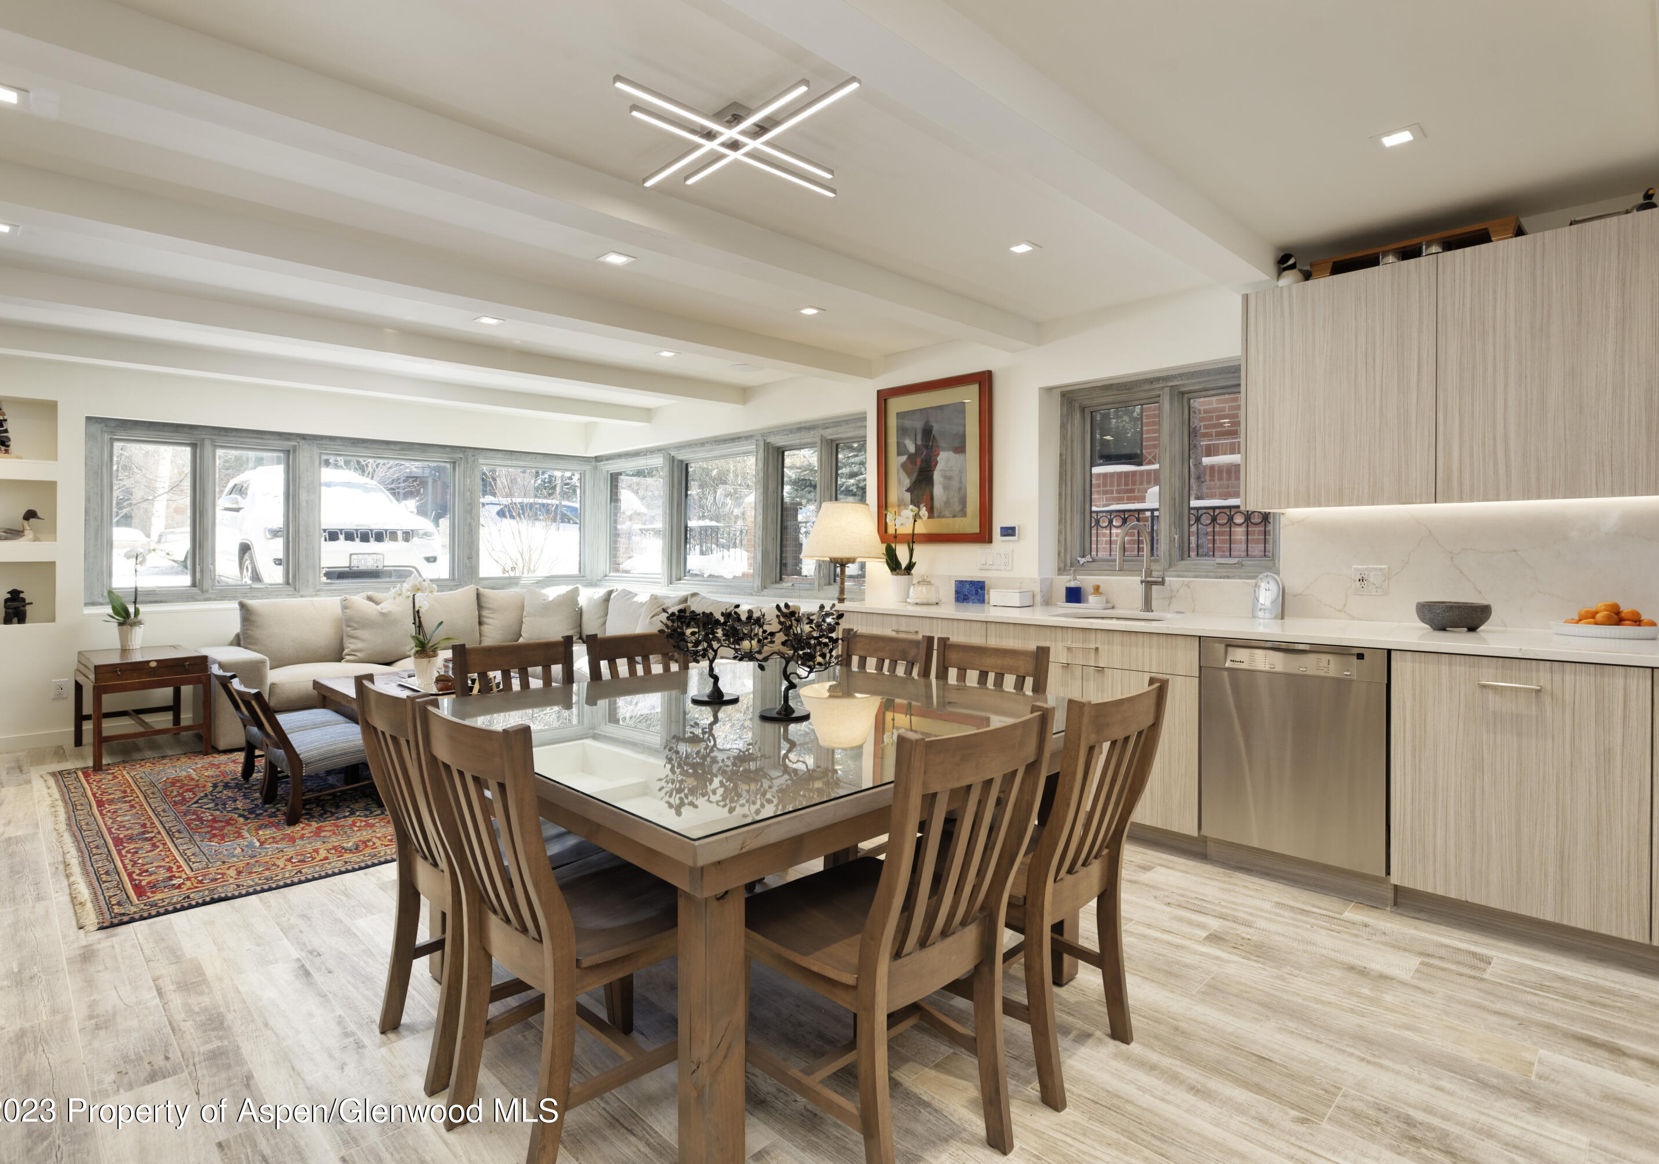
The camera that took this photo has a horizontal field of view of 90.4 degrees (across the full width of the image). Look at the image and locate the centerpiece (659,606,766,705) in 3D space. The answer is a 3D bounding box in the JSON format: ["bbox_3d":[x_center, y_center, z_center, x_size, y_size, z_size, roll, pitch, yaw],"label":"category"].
[{"bbox_3d":[-0.378,0.225,2.570,0.290,0.305,0.240,0,2,0],"label":"centerpiece"}]

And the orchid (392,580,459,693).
[{"bbox_3d":[-2.199,0.283,4.500,0.240,0.615,0.290,-1,2,-45],"label":"orchid"}]

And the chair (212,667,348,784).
[{"bbox_3d":[-2.827,0.733,4.263,0.540,0.620,0.480,-1,2,-45],"label":"chair"}]

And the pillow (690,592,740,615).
[{"bbox_3d":[-0.801,0.307,5.686,0.500,0.460,0.200,1,3,37],"label":"pillow"}]

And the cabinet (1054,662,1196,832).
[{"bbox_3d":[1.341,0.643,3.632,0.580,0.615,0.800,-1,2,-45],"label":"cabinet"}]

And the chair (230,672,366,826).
[{"bbox_3d":[-2.500,0.775,4.003,0.610,0.635,0.550,-2,3,-44],"label":"chair"}]

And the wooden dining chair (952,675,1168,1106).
[{"bbox_3d":[0.490,0.677,2.045,0.450,0.895,0.540,-1,2,-45],"label":"wooden dining chair"}]

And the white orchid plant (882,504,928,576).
[{"bbox_3d":[0.424,-0.237,4.620,0.170,0.410,0.220,-1,2,-45],"label":"white orchid plant"}]

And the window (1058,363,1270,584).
[{"bbox_3d":[1.664,-0.514,4.052,0.100,0.985,1.150,-1,2,-45],"label":"window"}]

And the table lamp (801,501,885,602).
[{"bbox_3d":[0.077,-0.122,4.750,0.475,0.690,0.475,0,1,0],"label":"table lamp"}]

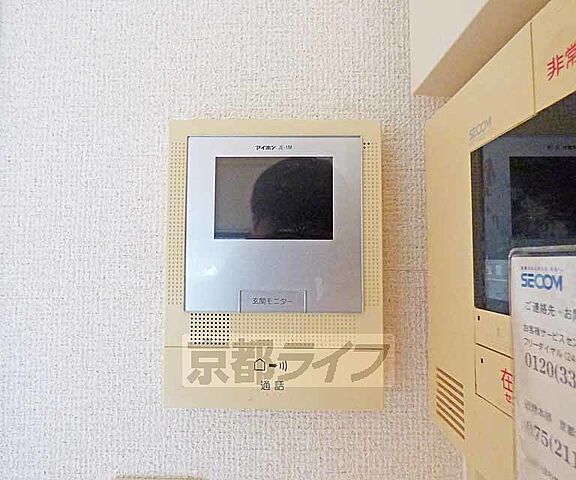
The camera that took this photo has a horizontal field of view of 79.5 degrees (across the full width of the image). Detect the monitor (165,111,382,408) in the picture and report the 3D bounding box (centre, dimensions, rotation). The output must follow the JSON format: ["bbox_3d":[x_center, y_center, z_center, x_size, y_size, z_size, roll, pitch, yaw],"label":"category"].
[{"bbox_3d":[-0.009,0.015,0.239,0.140,0.186,0.030,0,-3,0],"label":"monitor"}]

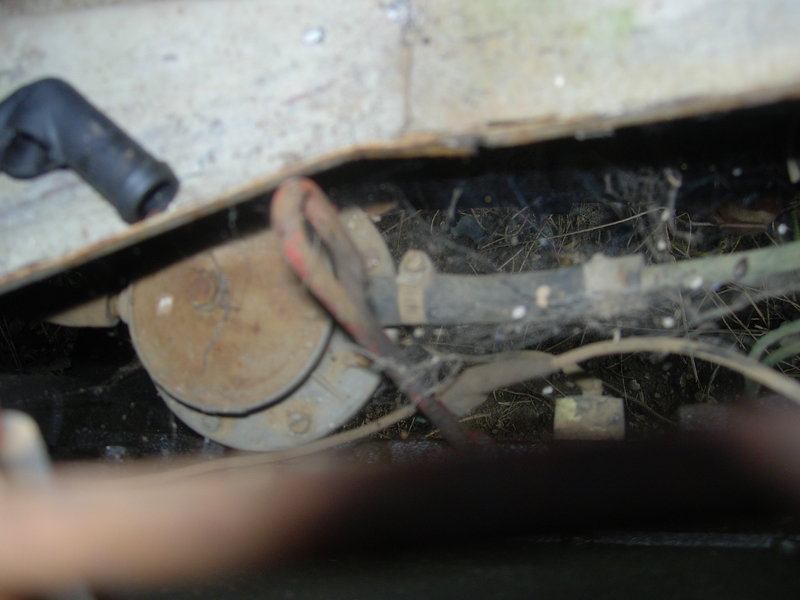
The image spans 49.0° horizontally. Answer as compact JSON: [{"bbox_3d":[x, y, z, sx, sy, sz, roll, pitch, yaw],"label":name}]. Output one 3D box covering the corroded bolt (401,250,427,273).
[{"bbox_3d":[0.005,-0.015,0.340,0.009,0.007,0.009,-1,65,2],"label":"corroded bolt"}]

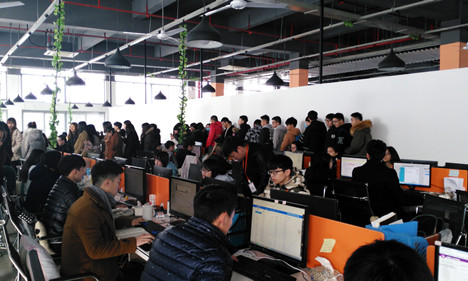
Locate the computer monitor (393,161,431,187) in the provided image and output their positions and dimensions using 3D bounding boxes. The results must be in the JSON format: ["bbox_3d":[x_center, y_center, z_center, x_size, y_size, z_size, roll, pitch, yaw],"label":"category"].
[{"bbox_3d":[2.146,0.428,4.266,0.150,0.350,0.450,-5,6,-44],"label":"computer monitor"}]

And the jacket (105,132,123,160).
[{"bbox_3d":[-2.772,0.137,8.200,0.360,0.700,0.480,-1,2,-18],"label":"jacket"}]

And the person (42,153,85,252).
[{"bbox_3d":[-1.321,0.766,3.080,0.750,1.300,0.520,-2,3,-39],"label":"person"}]

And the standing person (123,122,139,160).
[{"bbox_3d":[-2.520,0.394,8.800,0.360,1.670,0.480,0,2,-7],"label":"standing person"}]

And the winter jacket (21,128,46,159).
[{"bbox_3d":[-4.152,0.083,7.400,0.320,0.660,0.470,1,3,38],"label":"winter jacket"}]

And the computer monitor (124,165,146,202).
[{"bbox_3d":[-0.963,0.455,3.620,0.170,0.360,0.470,-2,3,-39],"label":"computer monitor"}]

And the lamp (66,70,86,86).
[{"bbox_3d":[-2.688,-1.057,6.100,0.320,0.250,0.320,-5,5,-38],"label":"lamp"}]

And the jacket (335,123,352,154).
[{"bbox_3d":[1.912,-0.003,6.250,0.360,0.680,0.500,-3,3,-37],"label":"jacket"}]

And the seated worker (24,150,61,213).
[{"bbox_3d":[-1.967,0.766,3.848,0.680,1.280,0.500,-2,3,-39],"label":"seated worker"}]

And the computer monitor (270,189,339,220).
[{"bbox_3d":[0.457,0.545,2.342,0.150,0.400,0.510,-5,5,-42],"label":"computer monitor"}]

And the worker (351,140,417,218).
[{"bbox_3d":[1.673,0.686,3.933,0.800,1.390,0.580,-5,5,-38],"label":"worker"}]

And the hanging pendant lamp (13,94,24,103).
[{"bbox_3d":[-6.851,-1.331,11.400,0.330,0.250,0.330,-3,3,-39],"label":"hanging pendant lamp"}]

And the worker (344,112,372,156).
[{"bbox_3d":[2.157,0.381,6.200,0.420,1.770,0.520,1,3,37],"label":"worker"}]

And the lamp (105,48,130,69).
[{"bbox_3d":[-1.590,-1.130,4.900,0.340,0.260,0.340,-3,3,-39],"label":"lamp"}]

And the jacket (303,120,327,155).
[{"bbox_3d":[1.451,0.009,6.450,0.520,0.750,0.360,-1,3,-23],"label":"jacket"}]

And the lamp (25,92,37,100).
[{"bbox_3d":[-6.353,-1.399,11.200,0.380,0.280,0.380,-2,3,-39],"label":"lamp"}]

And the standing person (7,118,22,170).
[{"bbox_3d":[-4.232,0.428,6.900,0.480,1.710,0.380,1,3,30],"label":"standing person"}]

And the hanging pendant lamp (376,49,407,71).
[{"bbox_3d":[2.384,-1.225,5.400,0.380,0.300,0.380,-2,3,-39],"label":"hanging pendant lamp"}]

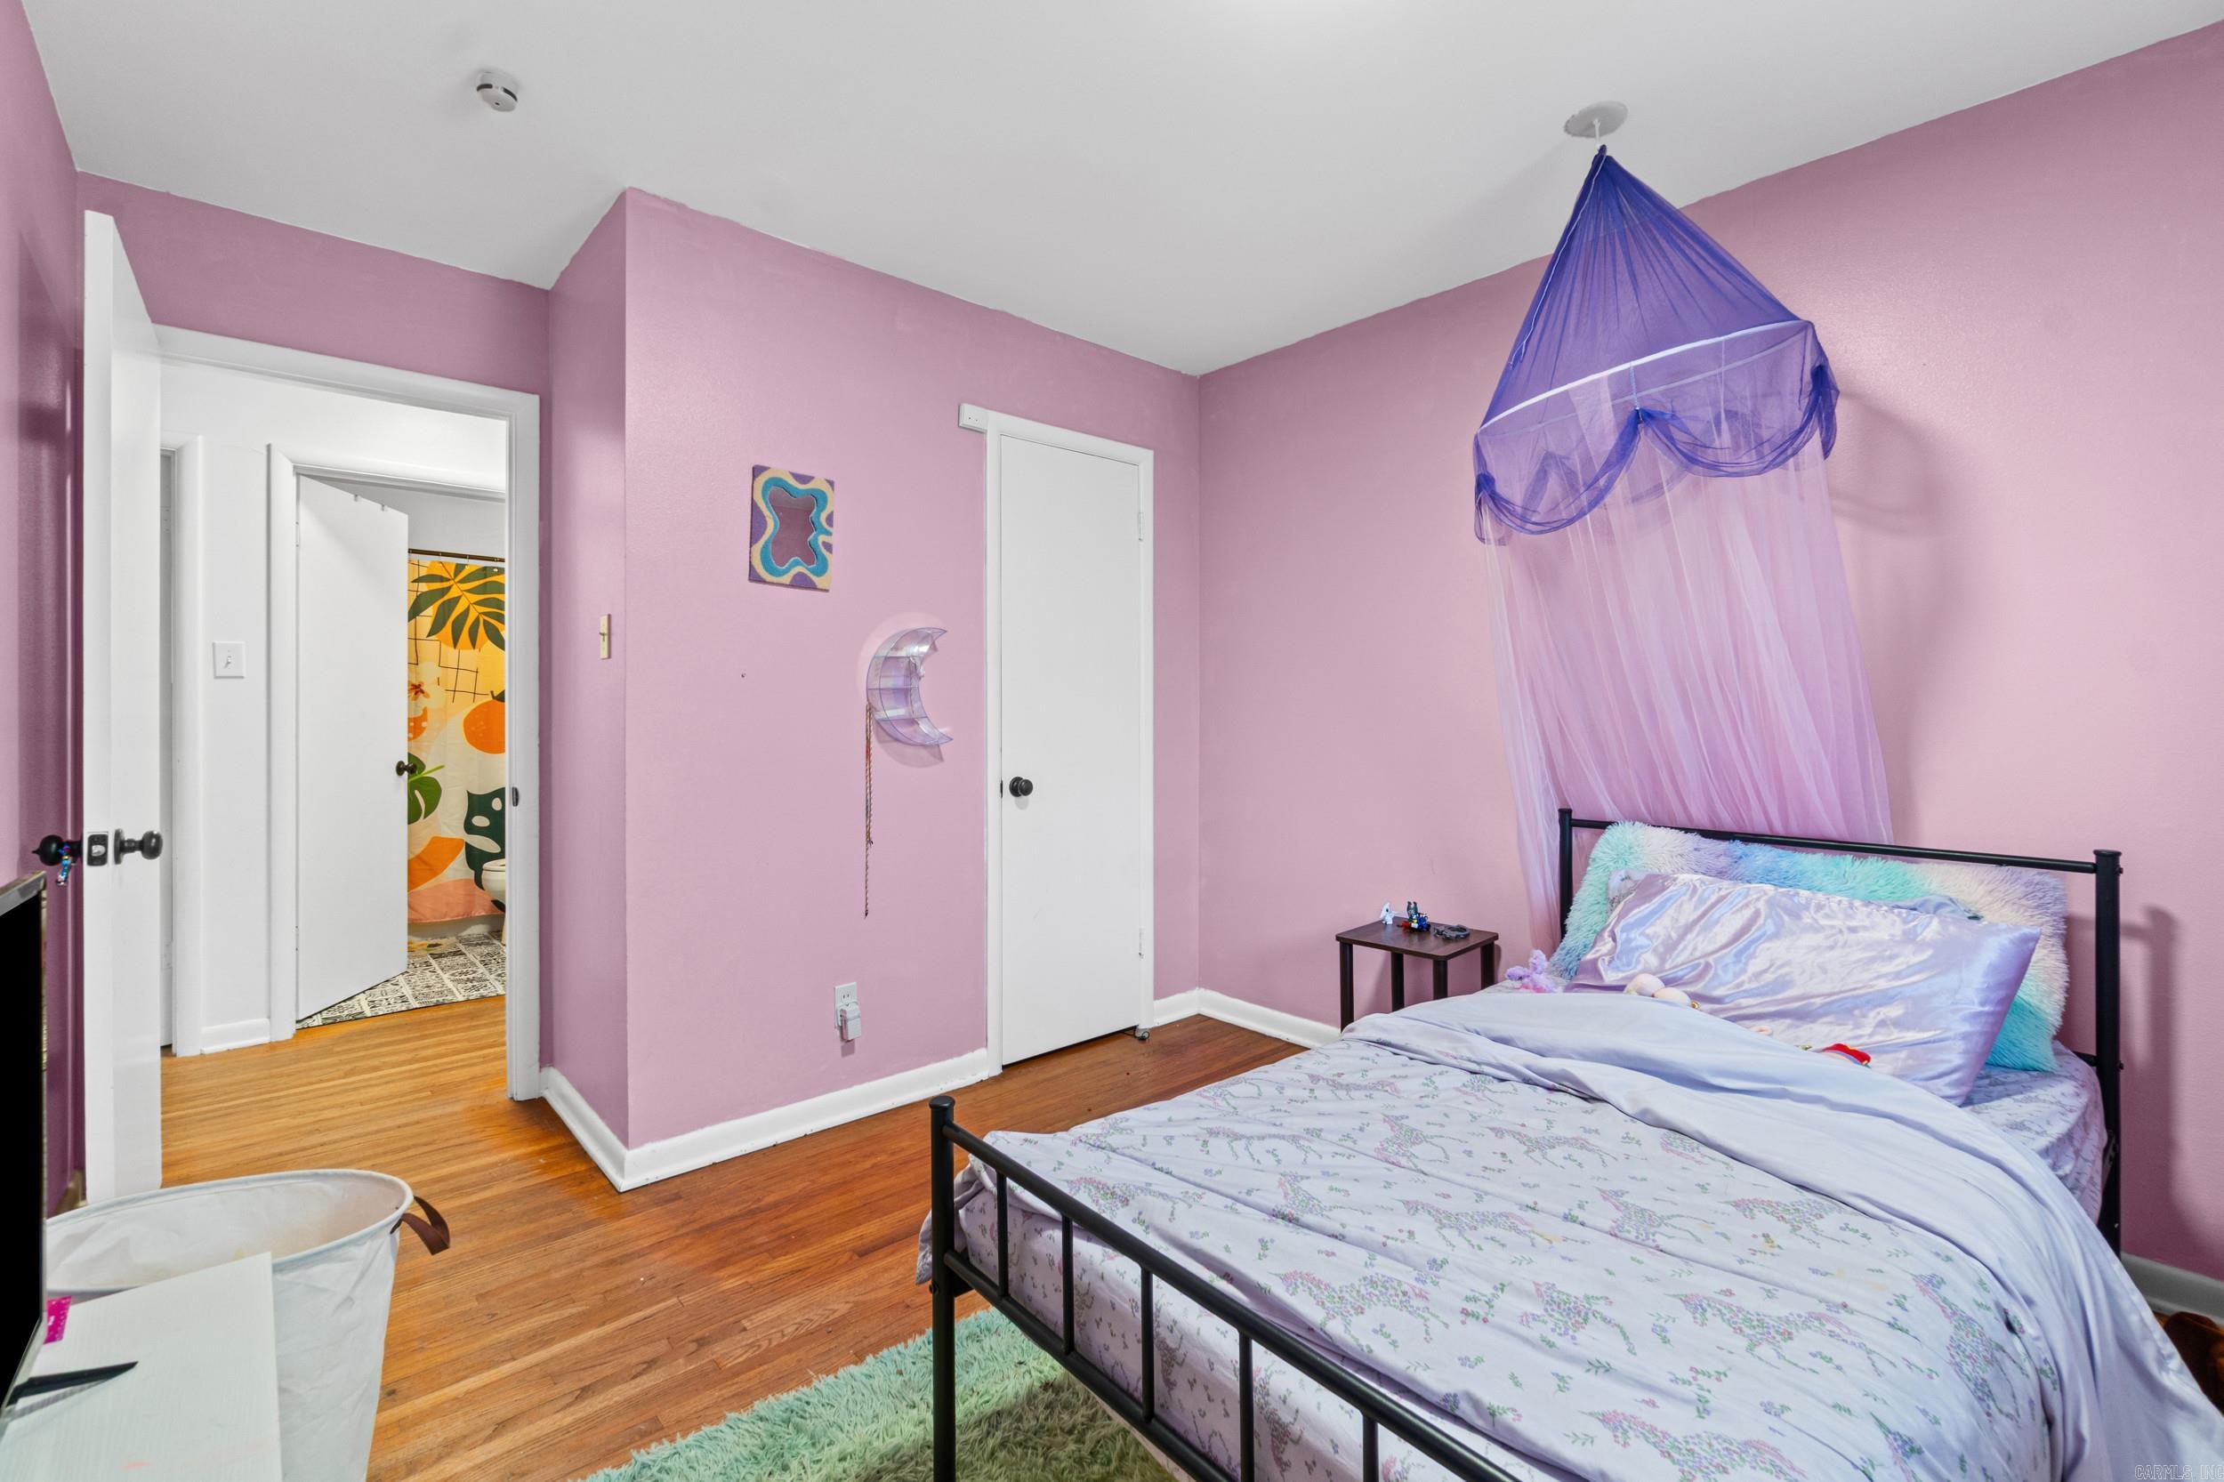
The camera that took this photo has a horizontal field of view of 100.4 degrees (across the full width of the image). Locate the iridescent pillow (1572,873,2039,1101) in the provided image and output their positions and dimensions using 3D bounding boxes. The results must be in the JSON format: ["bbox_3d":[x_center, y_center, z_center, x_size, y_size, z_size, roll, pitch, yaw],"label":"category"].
[{"bbox_3d":[1.338,0.464,1.852,0.670,0.410,0.150,1,-40,48],"label":"iridescent pillow"}]

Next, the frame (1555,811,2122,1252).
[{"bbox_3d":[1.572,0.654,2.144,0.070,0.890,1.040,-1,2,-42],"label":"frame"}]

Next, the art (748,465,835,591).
[{"bbox_3d":[-0.863,-0.567,2.502,0.225,0.305,0.022,-1,2,-42],"label":"art"}]

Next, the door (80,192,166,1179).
[{"bbox_3d":[-2.081,0.092,1.960,0.040,2.030,0.800,-1,2,-42],"label":"door"}]

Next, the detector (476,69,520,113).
[{"bbox_3d":[-1.245,-1.315,1.877,0.095,0.042,0.095,-1,2,-42],"label":"detector"}]

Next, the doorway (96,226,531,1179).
[{"bbox_3d":[-2.055,0.034,2.482,0.900,2.120,0.160,-1,2,-42],"label":"doorway"}]

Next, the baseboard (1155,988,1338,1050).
[{"bbox_3d":[0.461,1.011,3.295,0.250,0.100,0.640,-1,2,-42],"label":"baseboard"}]

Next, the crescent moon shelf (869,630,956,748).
[{"bbox_3d":[-0.586,-0.160,2.711,0.240,0.340,0.085,-1,2,-42],"label":"crescent moon shelf"}]

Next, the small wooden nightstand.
[{"bbox_3d":[0.899,0.828,2.722,0.335,0.505,0.335,-1,2,-42],"label":"small wooden nightstand"}]

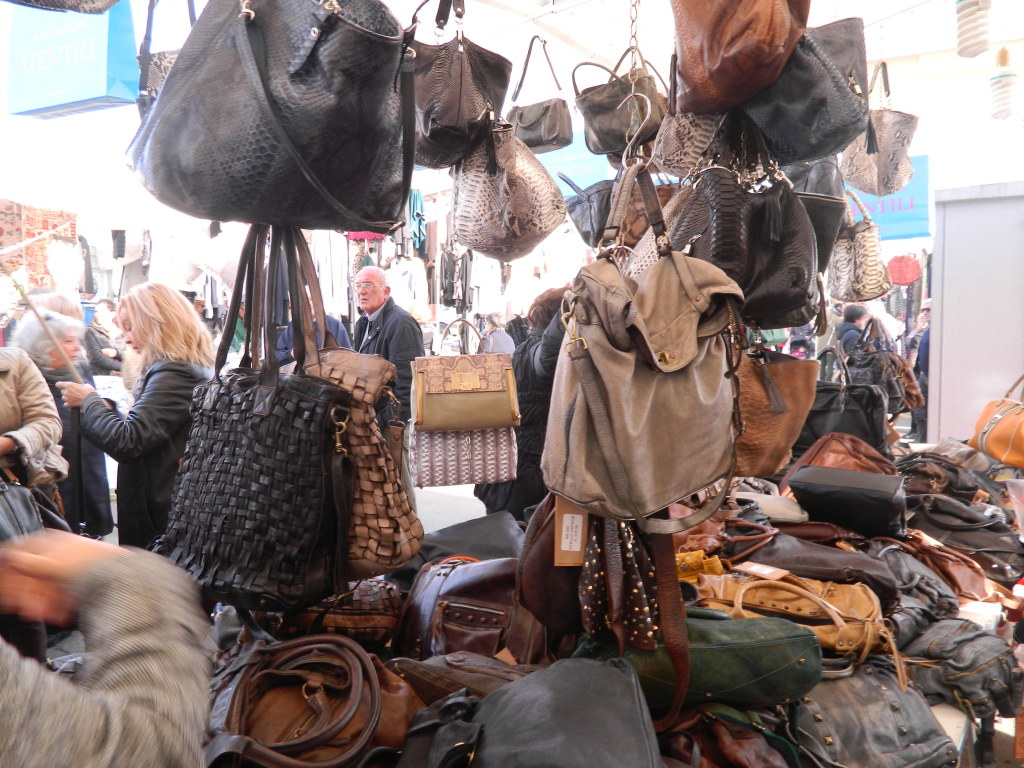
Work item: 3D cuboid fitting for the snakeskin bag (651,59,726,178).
[{"bbox_3d":[0.493,-0.693,2.100,0.310,0.360,0.160,1,4,14],"label":"snakeskin bag"}]

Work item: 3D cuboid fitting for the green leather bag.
[{"bbox_3d":[0.325,0.487,1.450,0.410,0.135,0.250,0,1,1],"label":"green leather bag"}]

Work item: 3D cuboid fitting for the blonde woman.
[{"bbox_3d":[-1.345,0.472,3.060,0.520,1.660,0.500,-1,4,-14],"label":"blonde woman"}]

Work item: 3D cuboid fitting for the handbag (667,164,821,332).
[{"bbox_3d":[0.510,-0.303,1.850,0.340,0.360,0.170,2,4,20],"label":"handbag"}]

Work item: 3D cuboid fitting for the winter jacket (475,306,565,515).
[{"bbox_3d":[0.128,0.137,3.600,0.440,0.850,0.520,-3,5,-38],"label":"winter jacket"}]

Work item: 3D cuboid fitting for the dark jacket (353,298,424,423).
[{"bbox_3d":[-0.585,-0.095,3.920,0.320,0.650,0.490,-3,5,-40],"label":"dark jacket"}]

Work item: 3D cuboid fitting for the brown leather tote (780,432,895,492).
[{"bbox_3d":[1.045,0.267,2.650,0.370,0.230,0.200,1,4,17],"label":"brown leather tote"}]

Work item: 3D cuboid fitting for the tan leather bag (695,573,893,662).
[{"bbox_3d":[0.549,0.457,1.620,0.380,0.160,0.240,2,-15,27],"label":"tan leather bag"}]

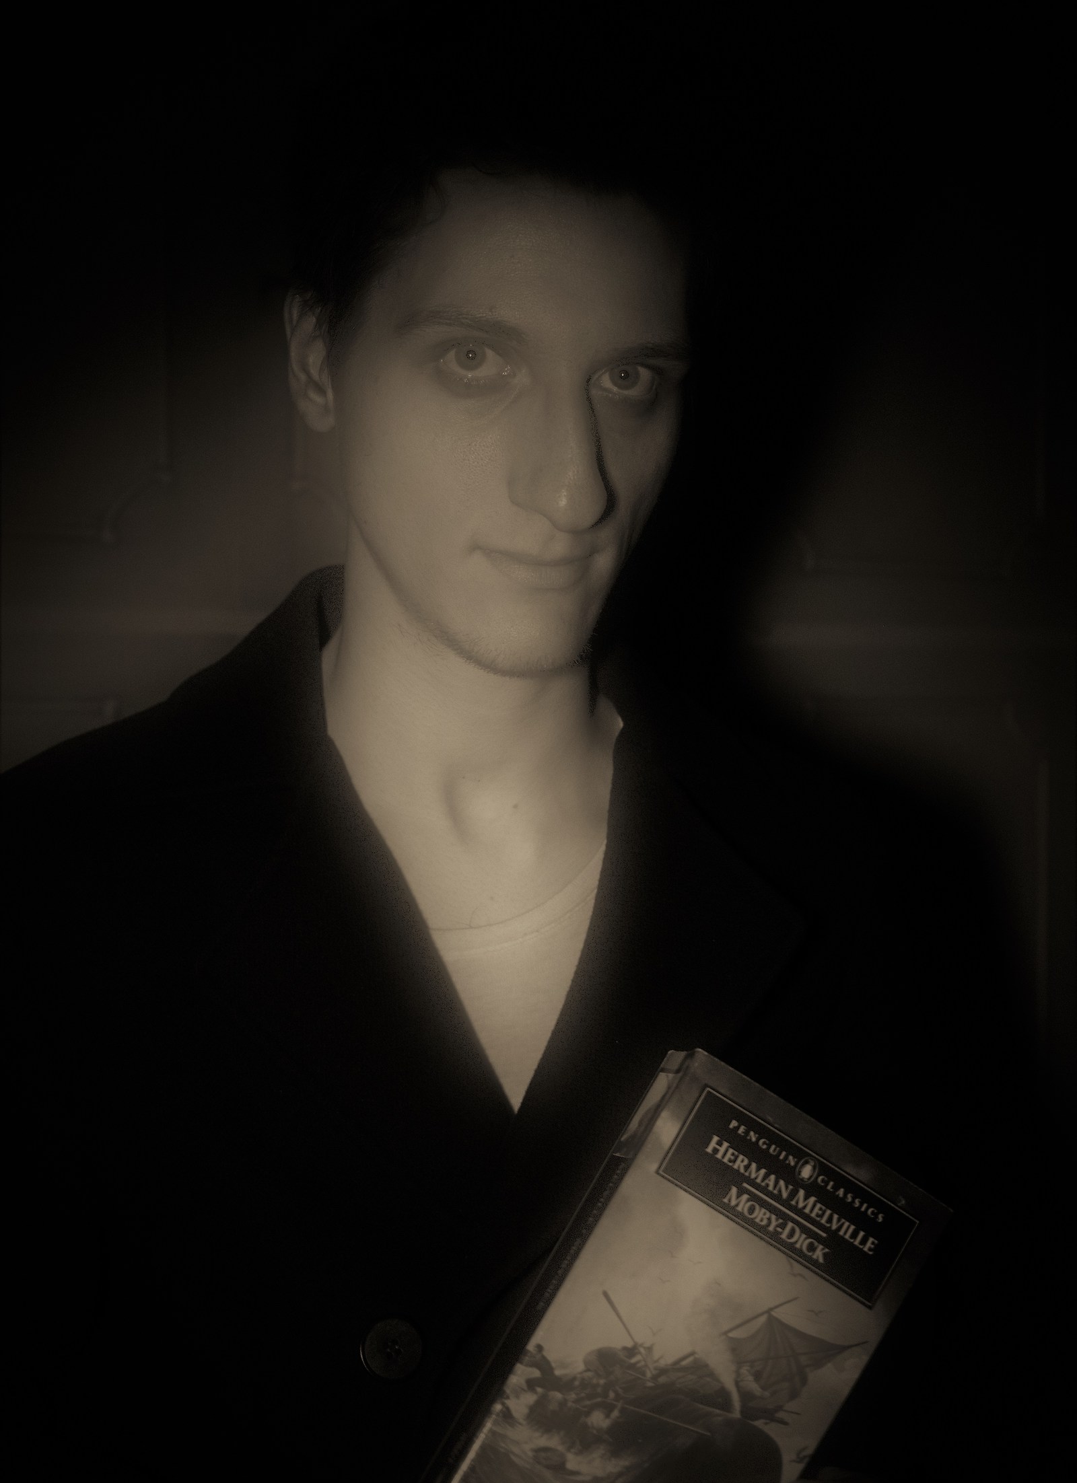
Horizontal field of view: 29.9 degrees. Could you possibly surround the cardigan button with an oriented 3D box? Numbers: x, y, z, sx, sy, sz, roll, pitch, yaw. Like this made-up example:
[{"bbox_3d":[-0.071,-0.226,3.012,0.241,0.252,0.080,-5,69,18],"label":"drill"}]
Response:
[{"bbox_3d":[-0.061,0.251,0.835,0.025,0.025,0.004,0,-7,-16],"label":"cardigan button"}]

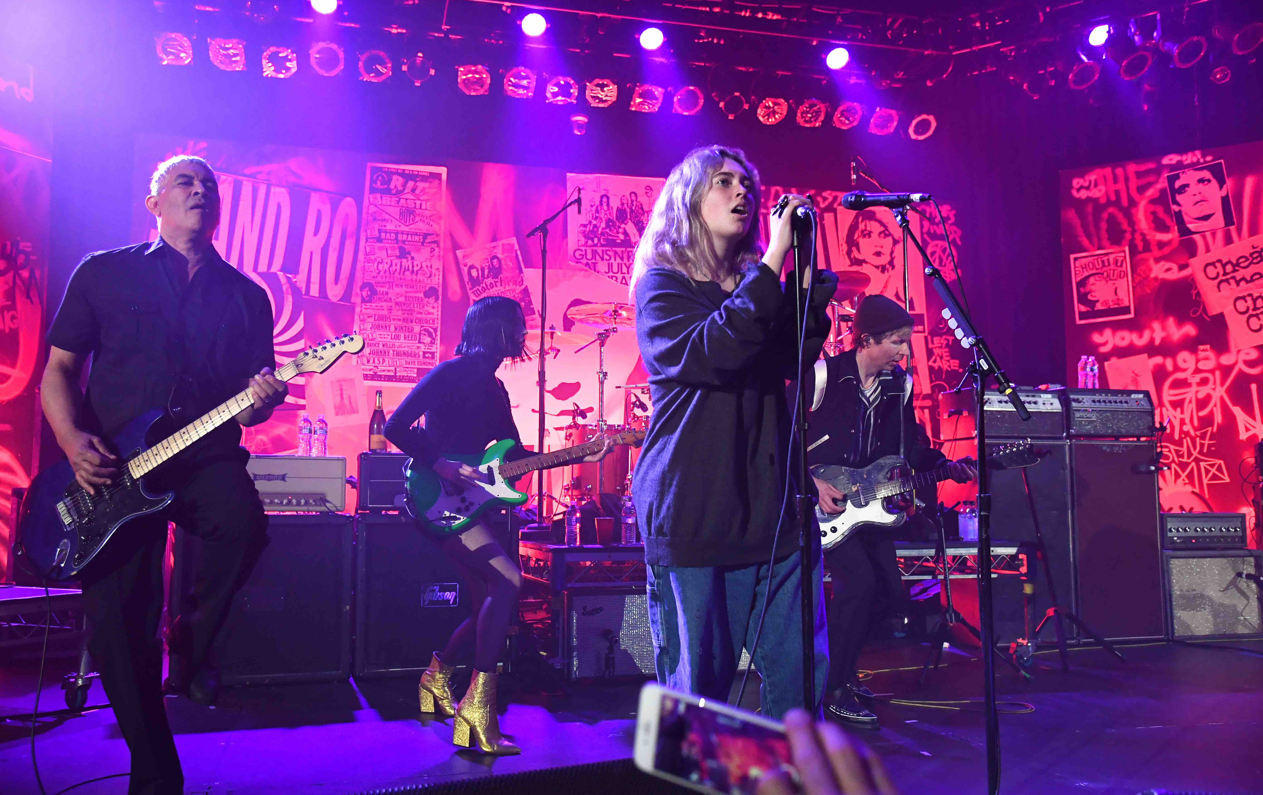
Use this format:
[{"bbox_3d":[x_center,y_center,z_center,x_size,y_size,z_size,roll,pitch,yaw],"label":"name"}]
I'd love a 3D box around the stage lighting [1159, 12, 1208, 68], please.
[{"bbox_3d":[4.119,-2.648,8.169,0.280,0.330,0.290,2,-49,-17],"label":"stage lighting"}]

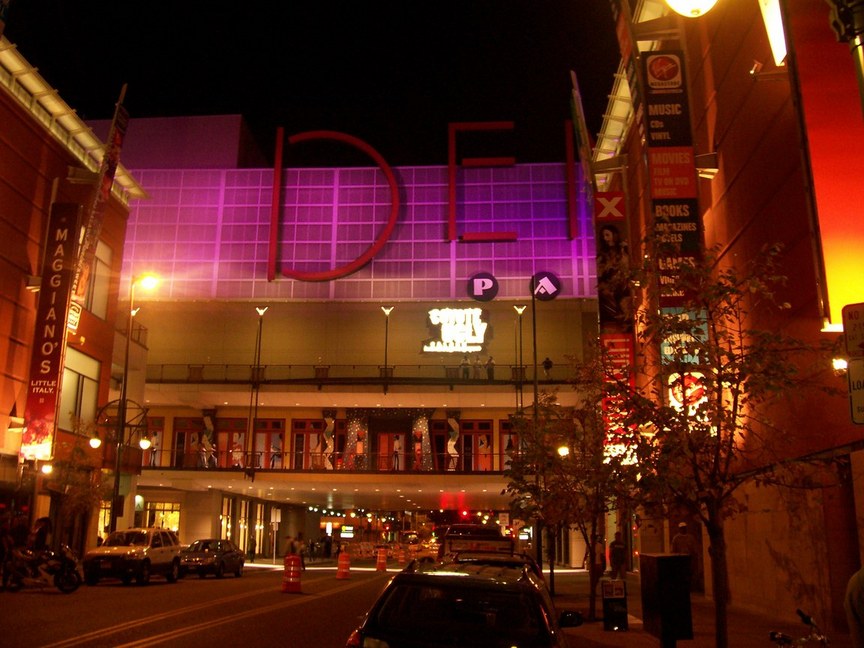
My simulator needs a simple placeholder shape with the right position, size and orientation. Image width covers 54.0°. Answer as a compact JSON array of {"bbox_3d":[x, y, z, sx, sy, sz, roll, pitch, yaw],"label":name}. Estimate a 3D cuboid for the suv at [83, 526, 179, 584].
[{"bbox_3d":[-10.328,8.131,29.660,1.820,1.760,4.450,0,-15,1],"label":"suv"}]

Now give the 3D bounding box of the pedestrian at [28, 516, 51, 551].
[{"bbox_3d":[-11.698,6.651,25.255,0.520,1.780,0.400,6,-16,-23],"label":"pedestrian"}]

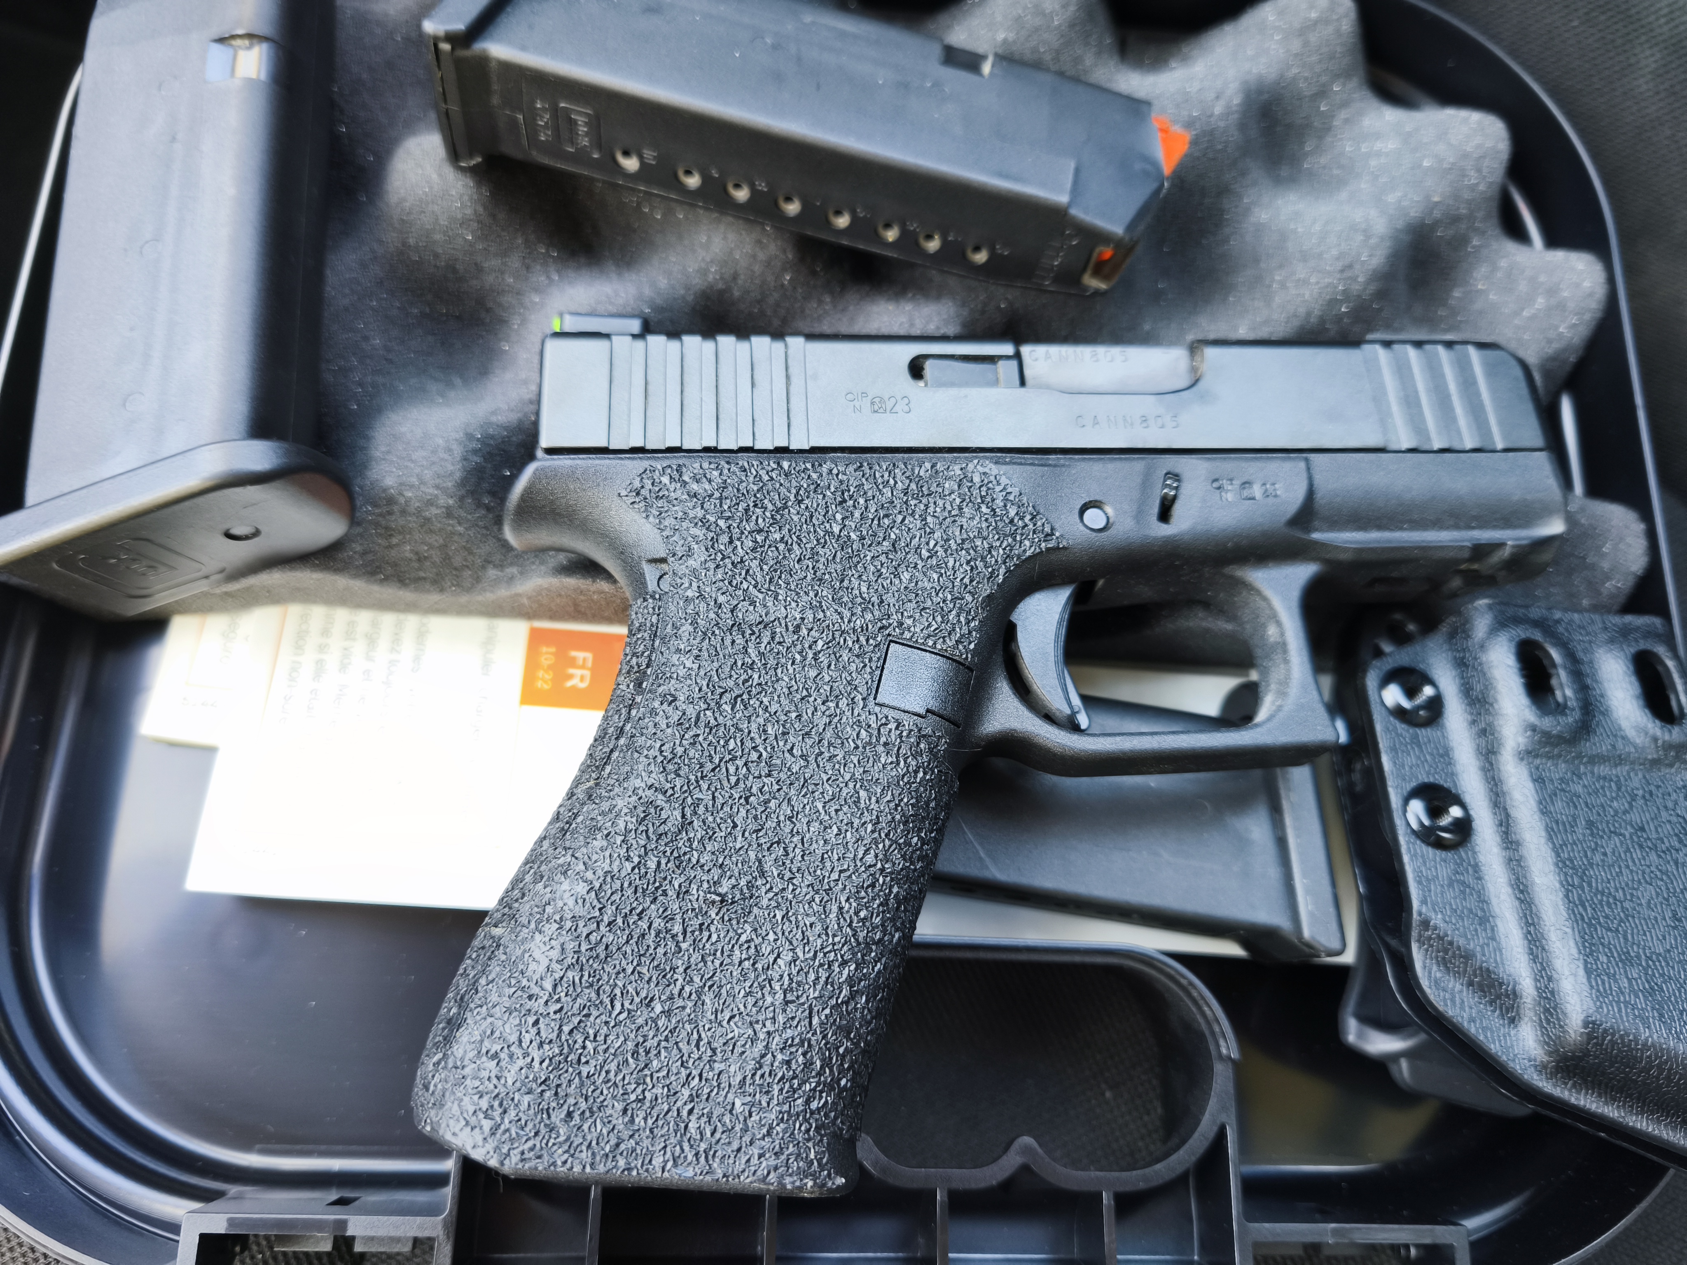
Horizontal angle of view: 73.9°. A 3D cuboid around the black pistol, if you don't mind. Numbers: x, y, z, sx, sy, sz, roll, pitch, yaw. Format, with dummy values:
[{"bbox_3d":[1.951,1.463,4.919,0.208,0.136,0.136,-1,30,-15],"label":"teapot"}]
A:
[{"bbox_3d":[0.029,0.010,0.166,0.166,0.028,0.124,-1,69,-5],"label":"black pistol"}]

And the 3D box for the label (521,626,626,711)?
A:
[{"bbox_3d":[-0.049,0.007,0.208,0.021,0.001,0.016,5,69,-3],"label":"label"}]

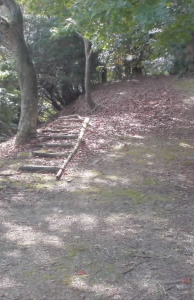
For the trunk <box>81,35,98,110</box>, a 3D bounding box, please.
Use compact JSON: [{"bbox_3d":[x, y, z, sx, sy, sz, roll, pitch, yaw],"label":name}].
[{"bbox_3d":[-0.168,-1.738,12.700,0.330,1.700,0.310,0,6,0],"label":"trunk"}]

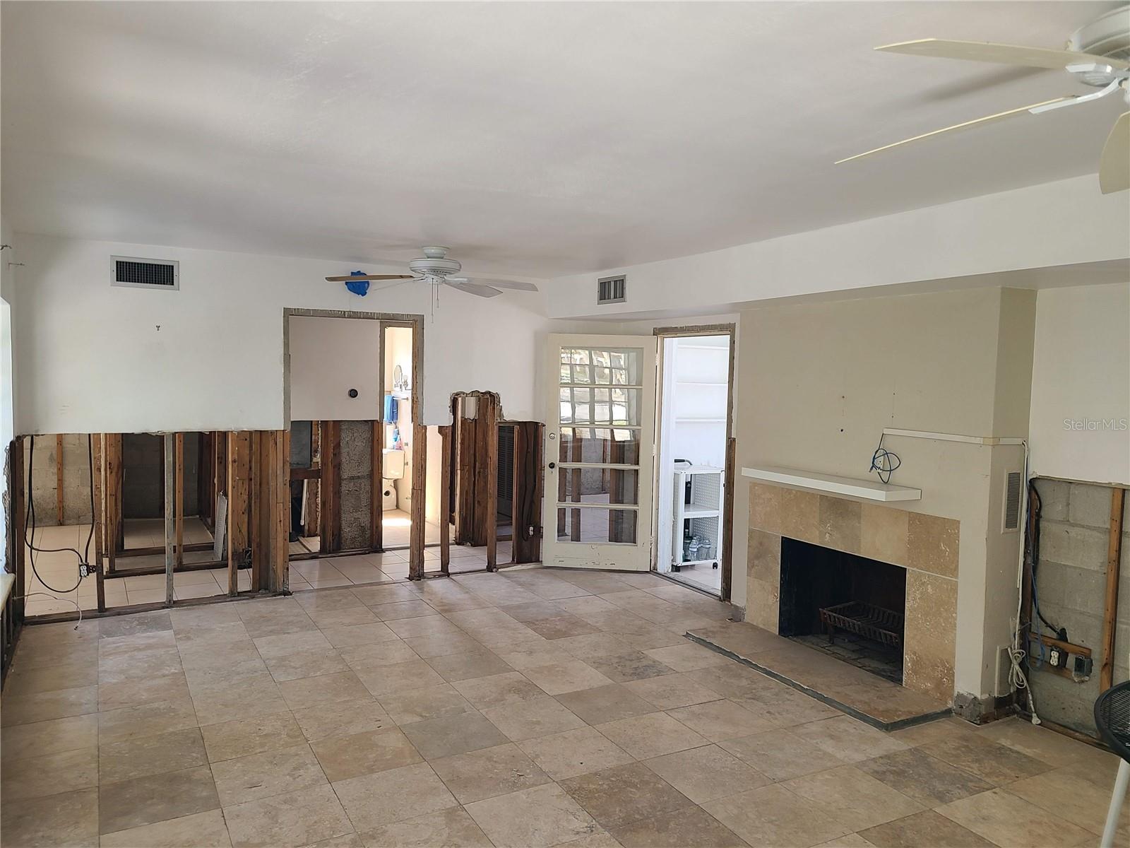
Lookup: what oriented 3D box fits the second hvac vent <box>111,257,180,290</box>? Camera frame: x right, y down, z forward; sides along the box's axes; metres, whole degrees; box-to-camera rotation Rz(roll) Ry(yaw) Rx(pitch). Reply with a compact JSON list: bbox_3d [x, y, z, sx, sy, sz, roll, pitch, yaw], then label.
[{"bbox_3d":[-2.829,-1.012,5.715,0.416,0.198,0.030,-1,4,-28],"label":"second hvac vent"}]

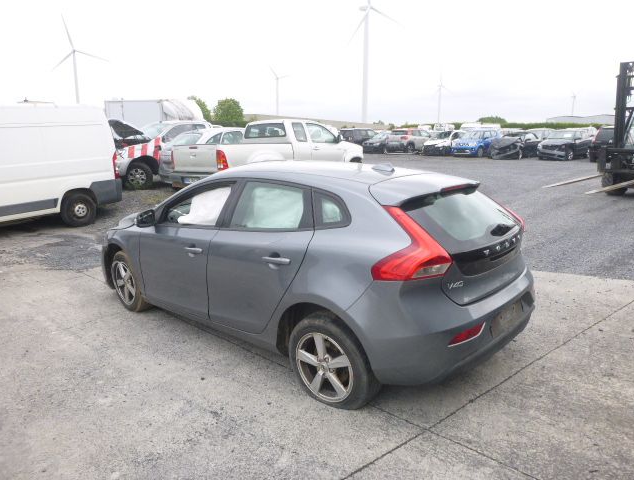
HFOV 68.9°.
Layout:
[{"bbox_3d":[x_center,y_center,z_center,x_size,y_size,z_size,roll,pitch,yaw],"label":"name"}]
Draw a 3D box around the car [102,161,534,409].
[{"bbox_3d":[-0.399,0.026,4.375,4.350,1.440,1.810,12,18,39],"label":"car"}]

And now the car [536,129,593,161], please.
[{"bbox_3d":[13.815,-5.295,25.798,4.500,1.500,1.810,-13,19,-43],"label":"car"}]

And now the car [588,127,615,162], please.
[{"bbox_3d":[15.100,-4.764,22.949,1.820,1.670,4.500,12,19,41],"label":"car"}]

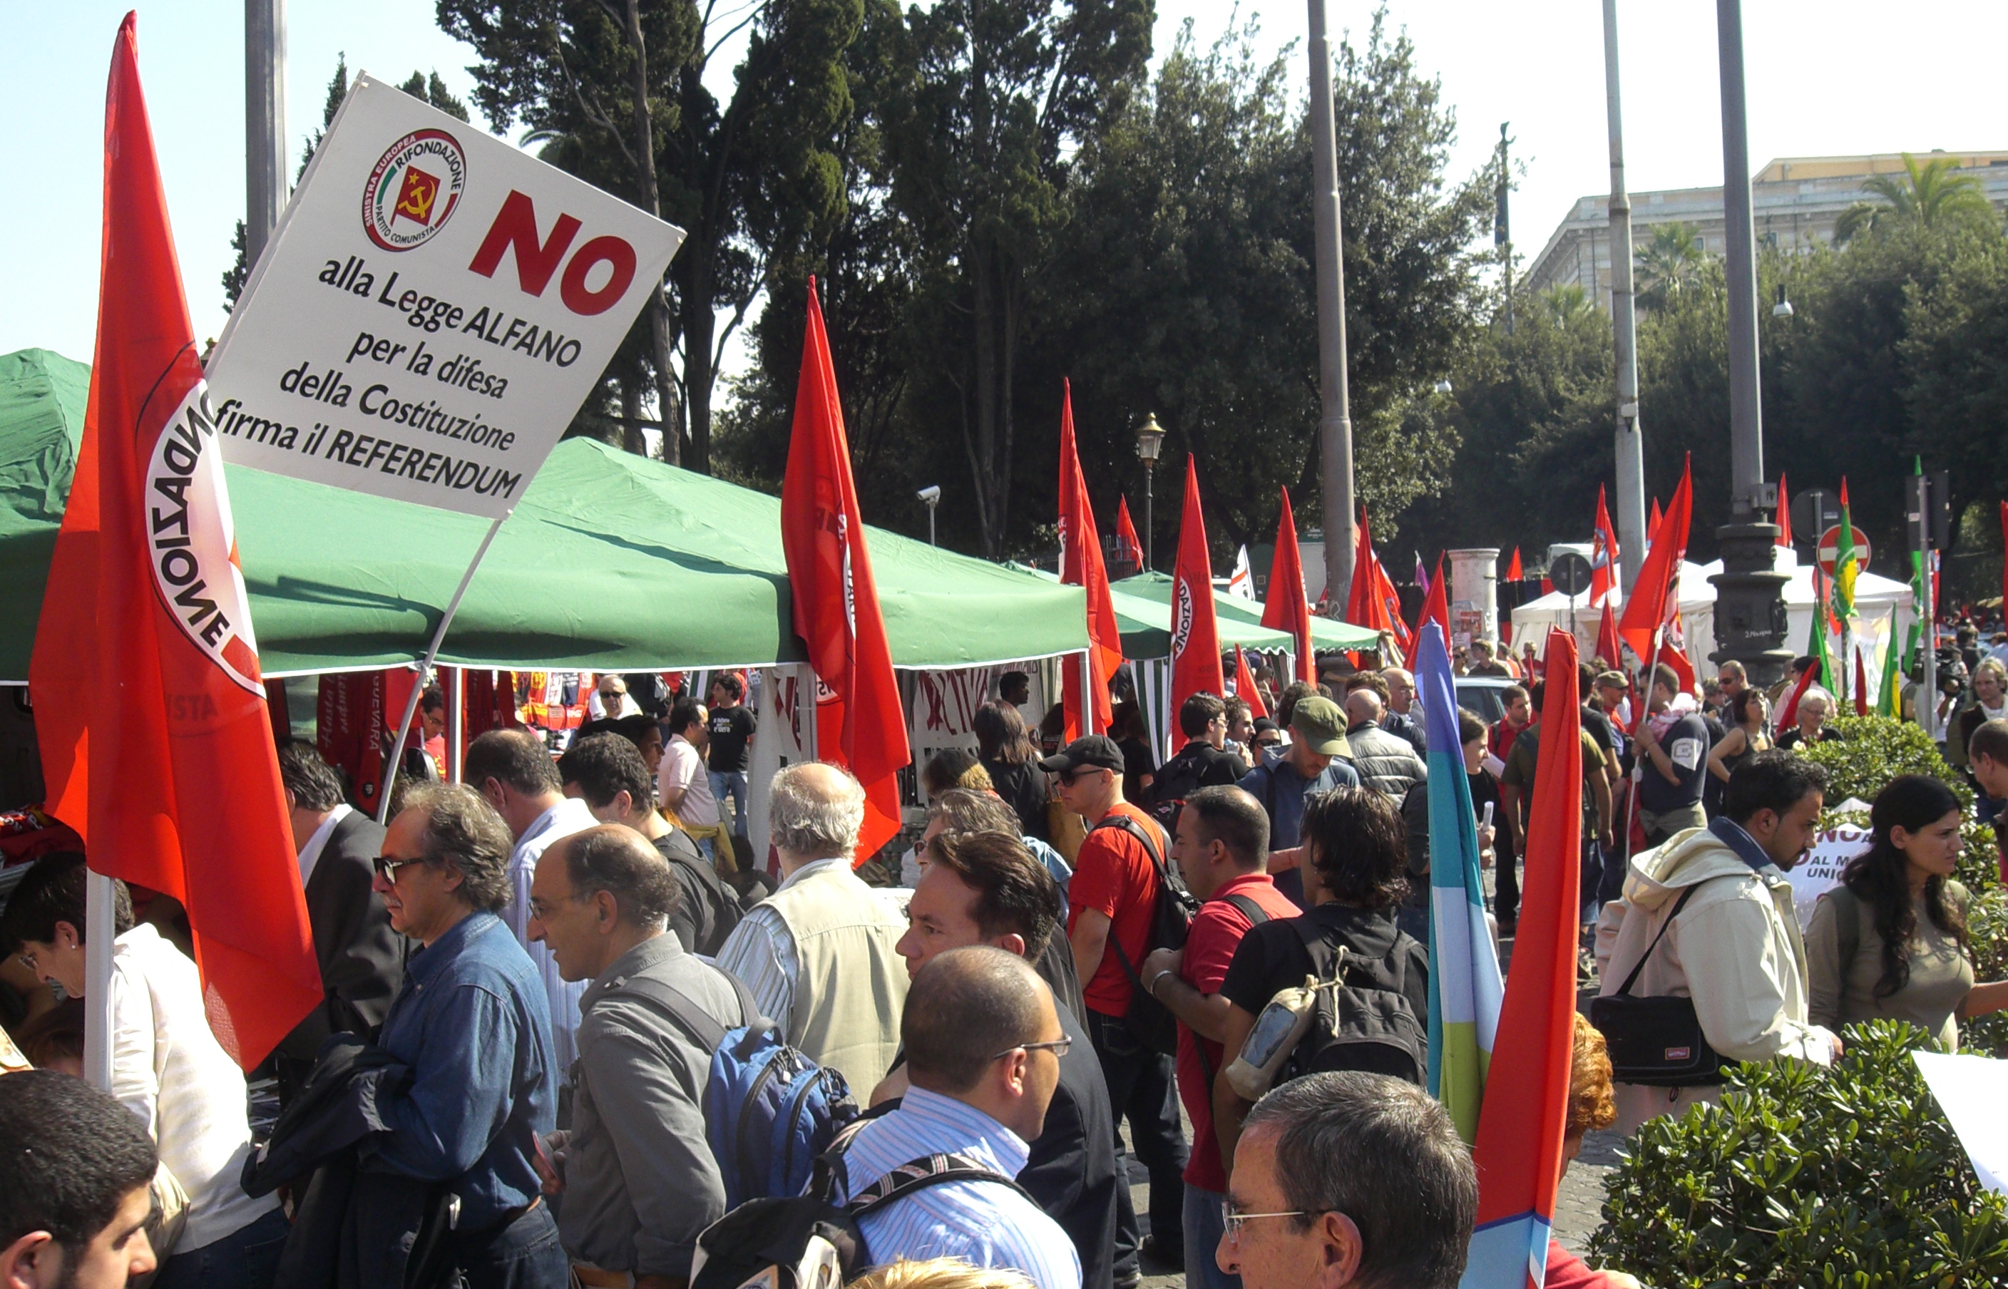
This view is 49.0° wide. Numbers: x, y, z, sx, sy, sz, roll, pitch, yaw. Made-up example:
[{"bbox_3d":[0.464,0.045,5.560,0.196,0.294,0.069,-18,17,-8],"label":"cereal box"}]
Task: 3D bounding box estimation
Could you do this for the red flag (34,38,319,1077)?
[{"bbox_3d":[-1.319,-0.163,3.500,0.460,1.670,0.280,-1,0,-19],"label":"red flag"}]

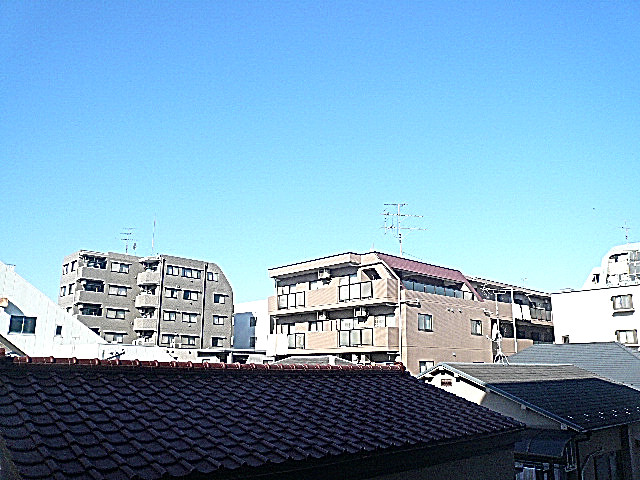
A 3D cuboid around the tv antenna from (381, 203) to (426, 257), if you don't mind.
[{"bbox_3d":[5.731,-0.686,35.534,3.100,3.800,1.400,2,-14,-8],"label":"tv antenna"}]

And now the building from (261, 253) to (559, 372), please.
[{"bbox_3d":[8.312,8.693,41.620,22.500,11.600,12.100,13,-18,-42],"label":"building"}]

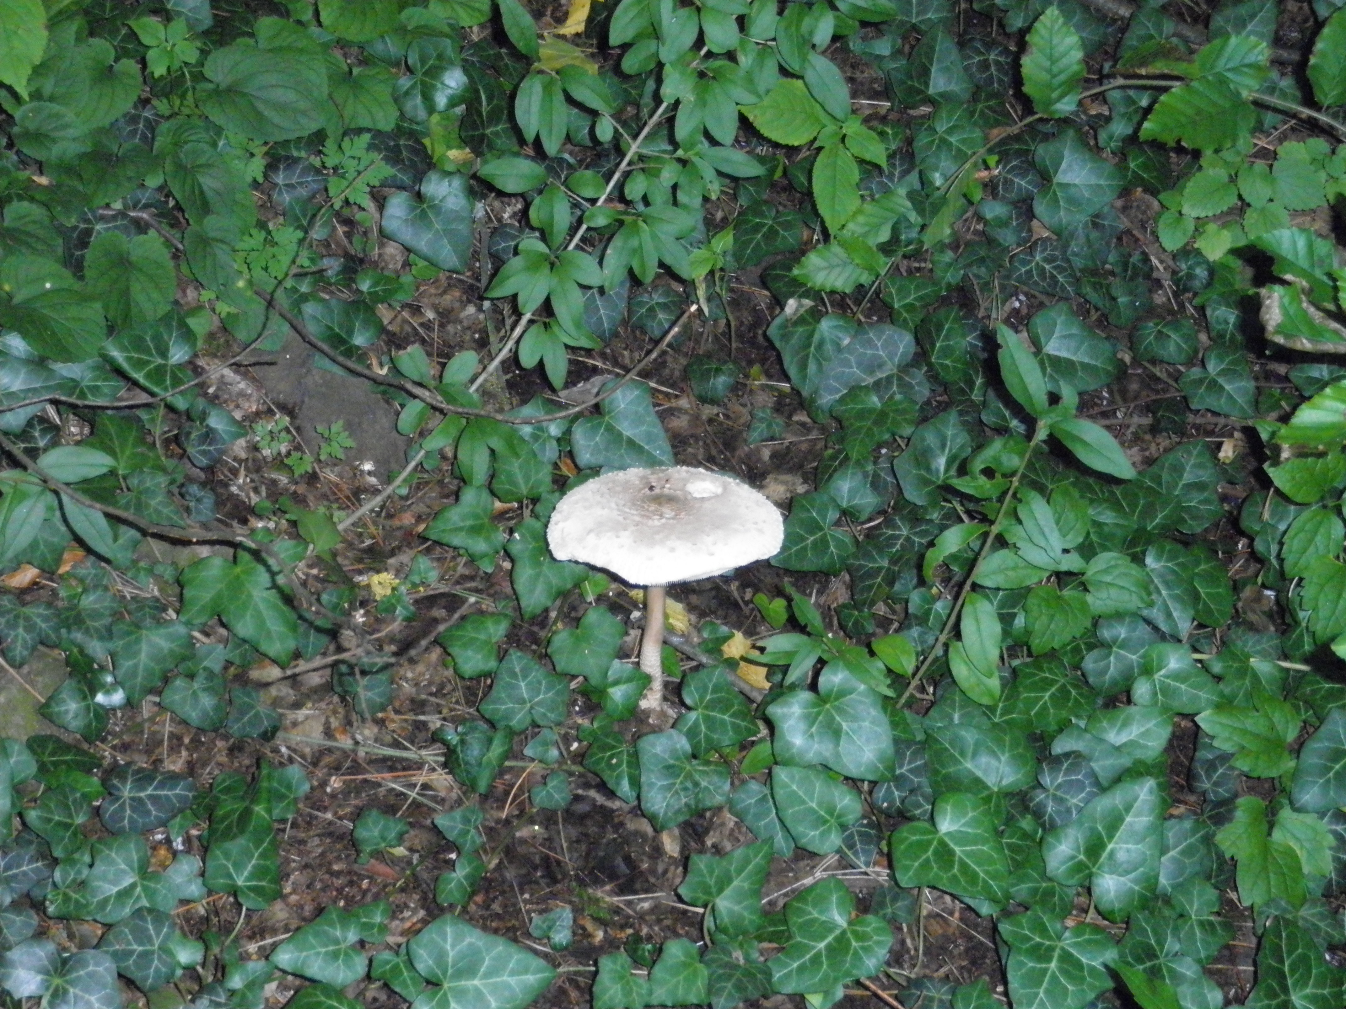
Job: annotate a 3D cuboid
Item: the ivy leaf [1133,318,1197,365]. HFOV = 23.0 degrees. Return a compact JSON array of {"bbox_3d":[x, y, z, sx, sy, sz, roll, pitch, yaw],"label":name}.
[{"bbox_3d":[0.312,-0.103,2.085,0.052,0.012,0.044,-25,48,-25],"label":"ivy leaf"}]

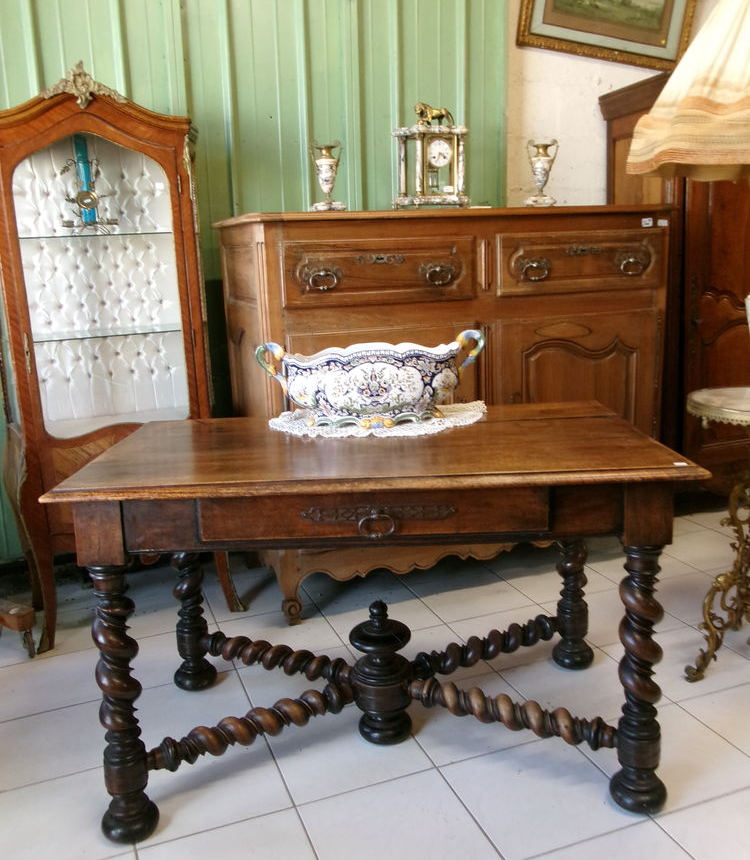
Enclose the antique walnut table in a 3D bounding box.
[{"bbox_3d":[0.013,0.381,1.899,1.208,0.744,0.742,-2,12,0],"label":"antique walnut table"}]

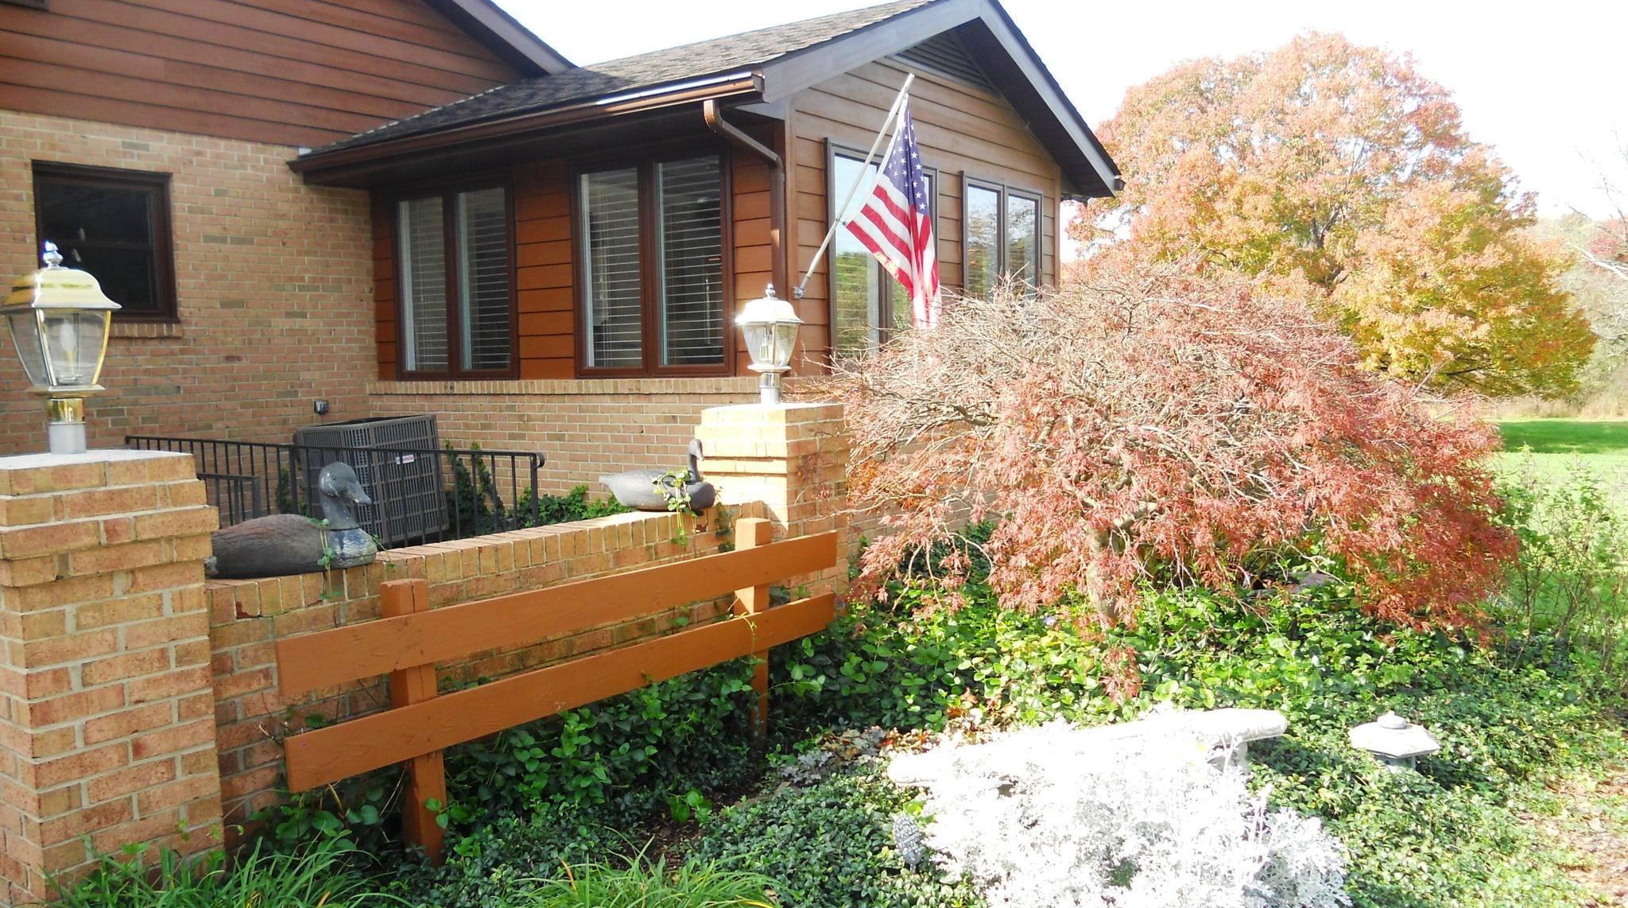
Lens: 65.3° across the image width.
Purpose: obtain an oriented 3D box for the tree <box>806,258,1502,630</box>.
[{"bbox_3d":[1.620,-0.015,5.800,2.900,1.800,3.050,2,5,35],"label":"tree"}]

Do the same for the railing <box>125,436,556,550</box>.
[{"bbox_3d":[-2.405,0.403,5.978,3.394,0.900,0.050,2,5,37],"label":"railing"}]

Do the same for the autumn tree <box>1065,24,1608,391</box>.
[{"bbox_3d":[10.229,-4.369,25.000,9.300,7.841,9.800,2,5,35],"label":"autumn tree"}]

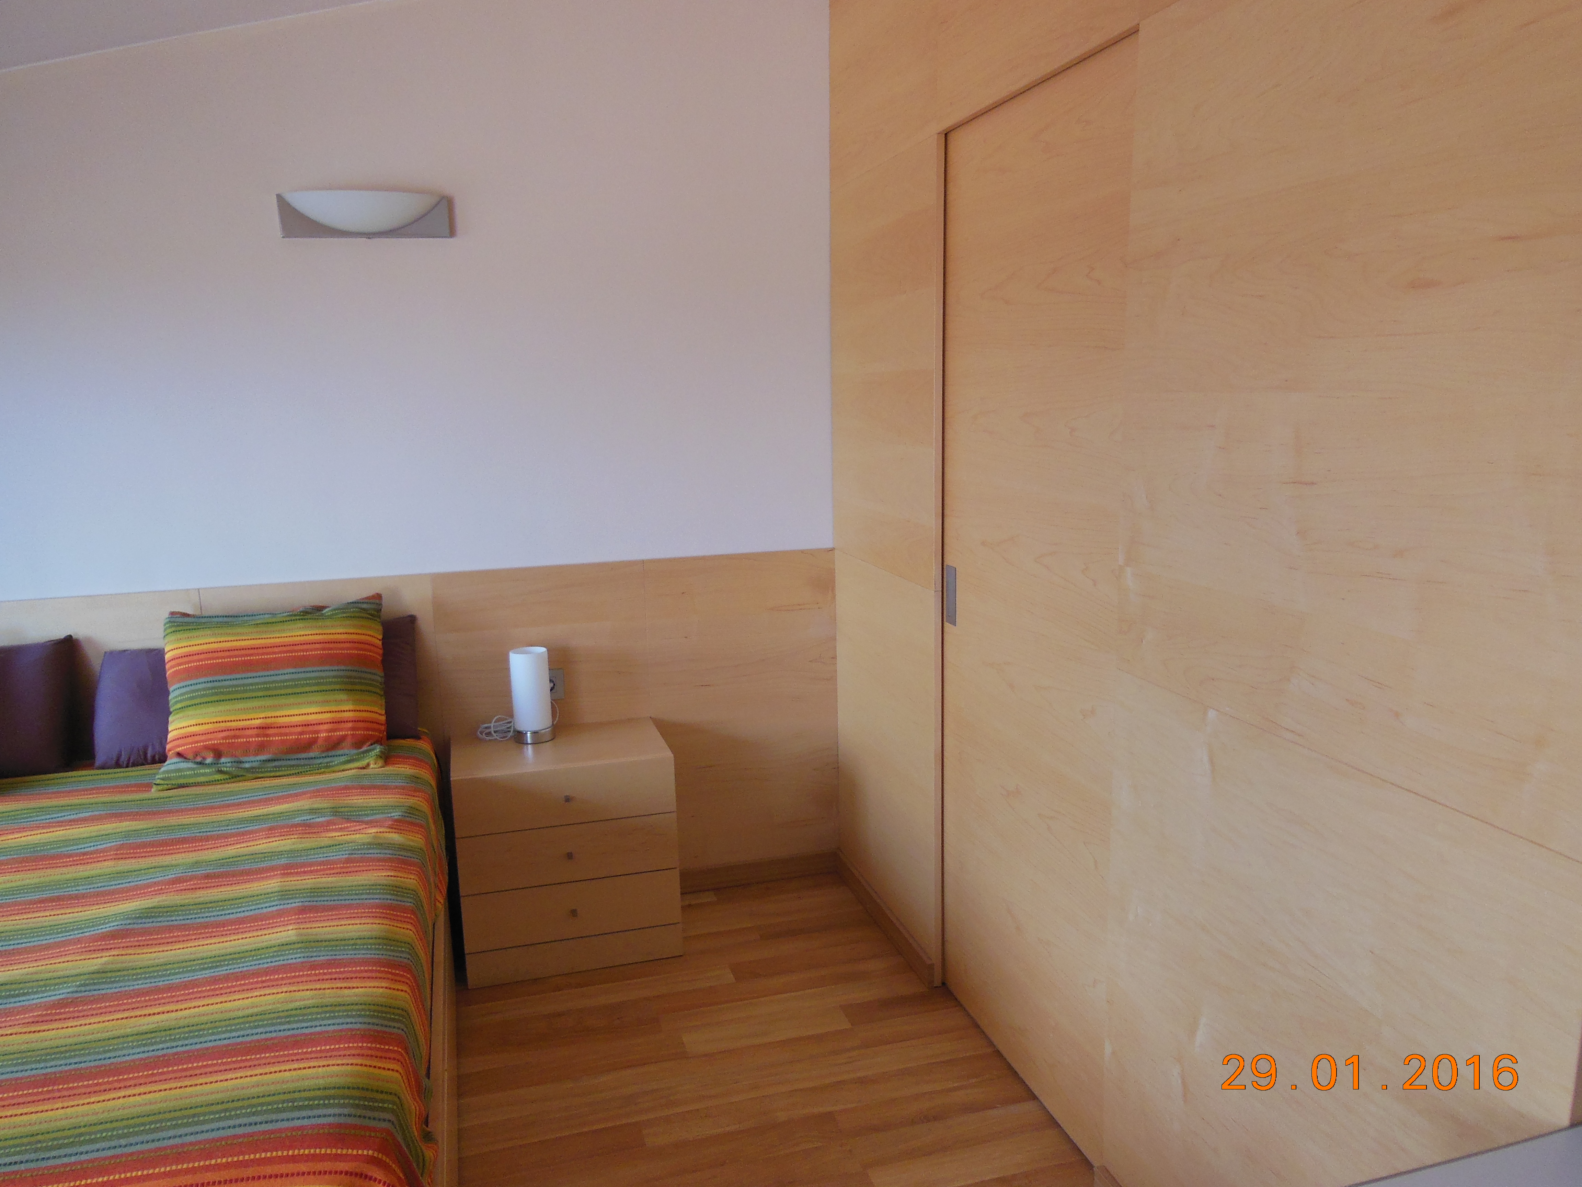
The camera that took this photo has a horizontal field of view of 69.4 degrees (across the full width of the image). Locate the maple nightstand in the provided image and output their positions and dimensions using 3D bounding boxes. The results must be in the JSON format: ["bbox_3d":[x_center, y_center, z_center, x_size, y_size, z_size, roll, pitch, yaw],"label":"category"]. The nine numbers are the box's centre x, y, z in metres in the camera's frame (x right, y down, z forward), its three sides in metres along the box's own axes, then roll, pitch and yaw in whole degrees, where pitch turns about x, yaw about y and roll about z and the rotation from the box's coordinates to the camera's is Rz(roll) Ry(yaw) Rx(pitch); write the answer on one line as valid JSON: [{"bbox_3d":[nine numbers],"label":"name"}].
[{"bbox_3d":[-0.611,0.684,3.097,0.551,0.559,0.375,-4,11,-16],"label":"maple nightstand"}]

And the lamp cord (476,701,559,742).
[{"bbox_3d":[-0.751,0.349,3.152,0.220,0.085,0.090,-4,11,-16],"label":"lamp cord"}]

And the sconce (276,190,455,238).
[{"bbox_3d":[-1.055,-0.942,2.848,0.405,0.102,0.115,-4,11,-16],"label":"sconce"}]

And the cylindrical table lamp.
[{"bbox_3d":[-0.703,0.276,3.102,0.108,0.246,0.108,-4,11,-16],"label":"cylindrical table lamp"}]

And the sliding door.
[{"bbox_3d":[0.488,0.043,2.362,0.045,2.040,0.740,-4,11,-16],"label":"sliding door"}]

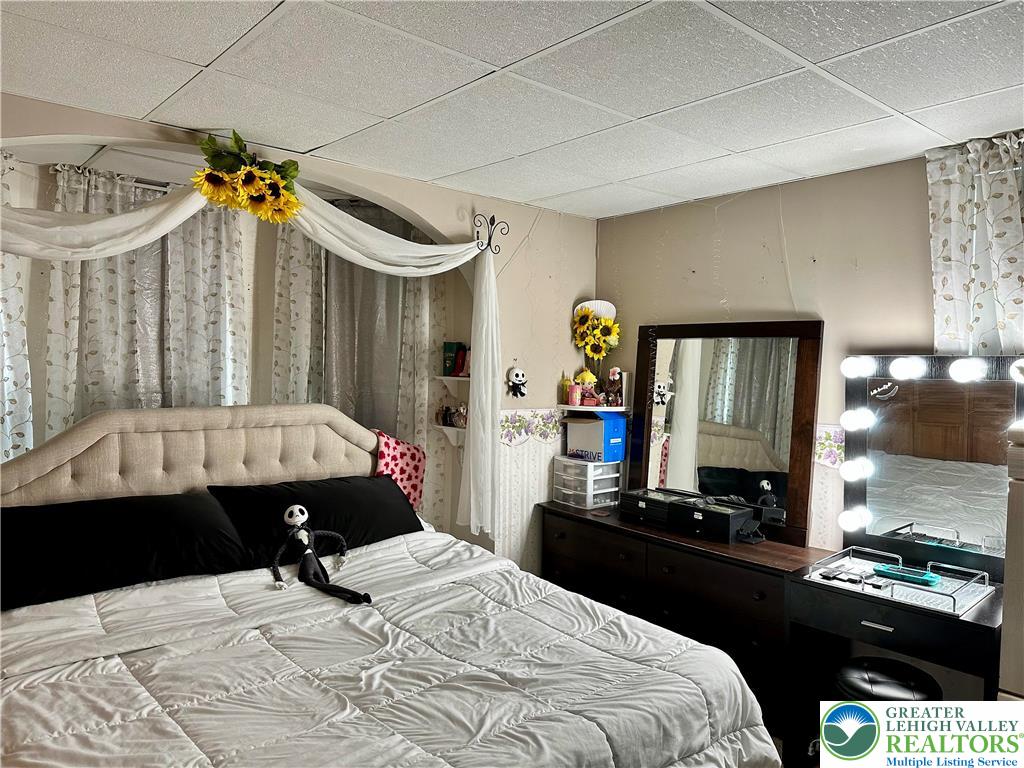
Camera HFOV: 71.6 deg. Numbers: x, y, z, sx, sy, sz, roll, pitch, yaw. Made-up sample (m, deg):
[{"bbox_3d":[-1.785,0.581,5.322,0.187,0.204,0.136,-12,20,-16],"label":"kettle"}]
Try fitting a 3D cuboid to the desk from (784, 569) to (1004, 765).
[{"bbox_3d":[1.467,1.112,2.626,0.540,0.762,0.670,-1,3,-41],"label":"desk"}]

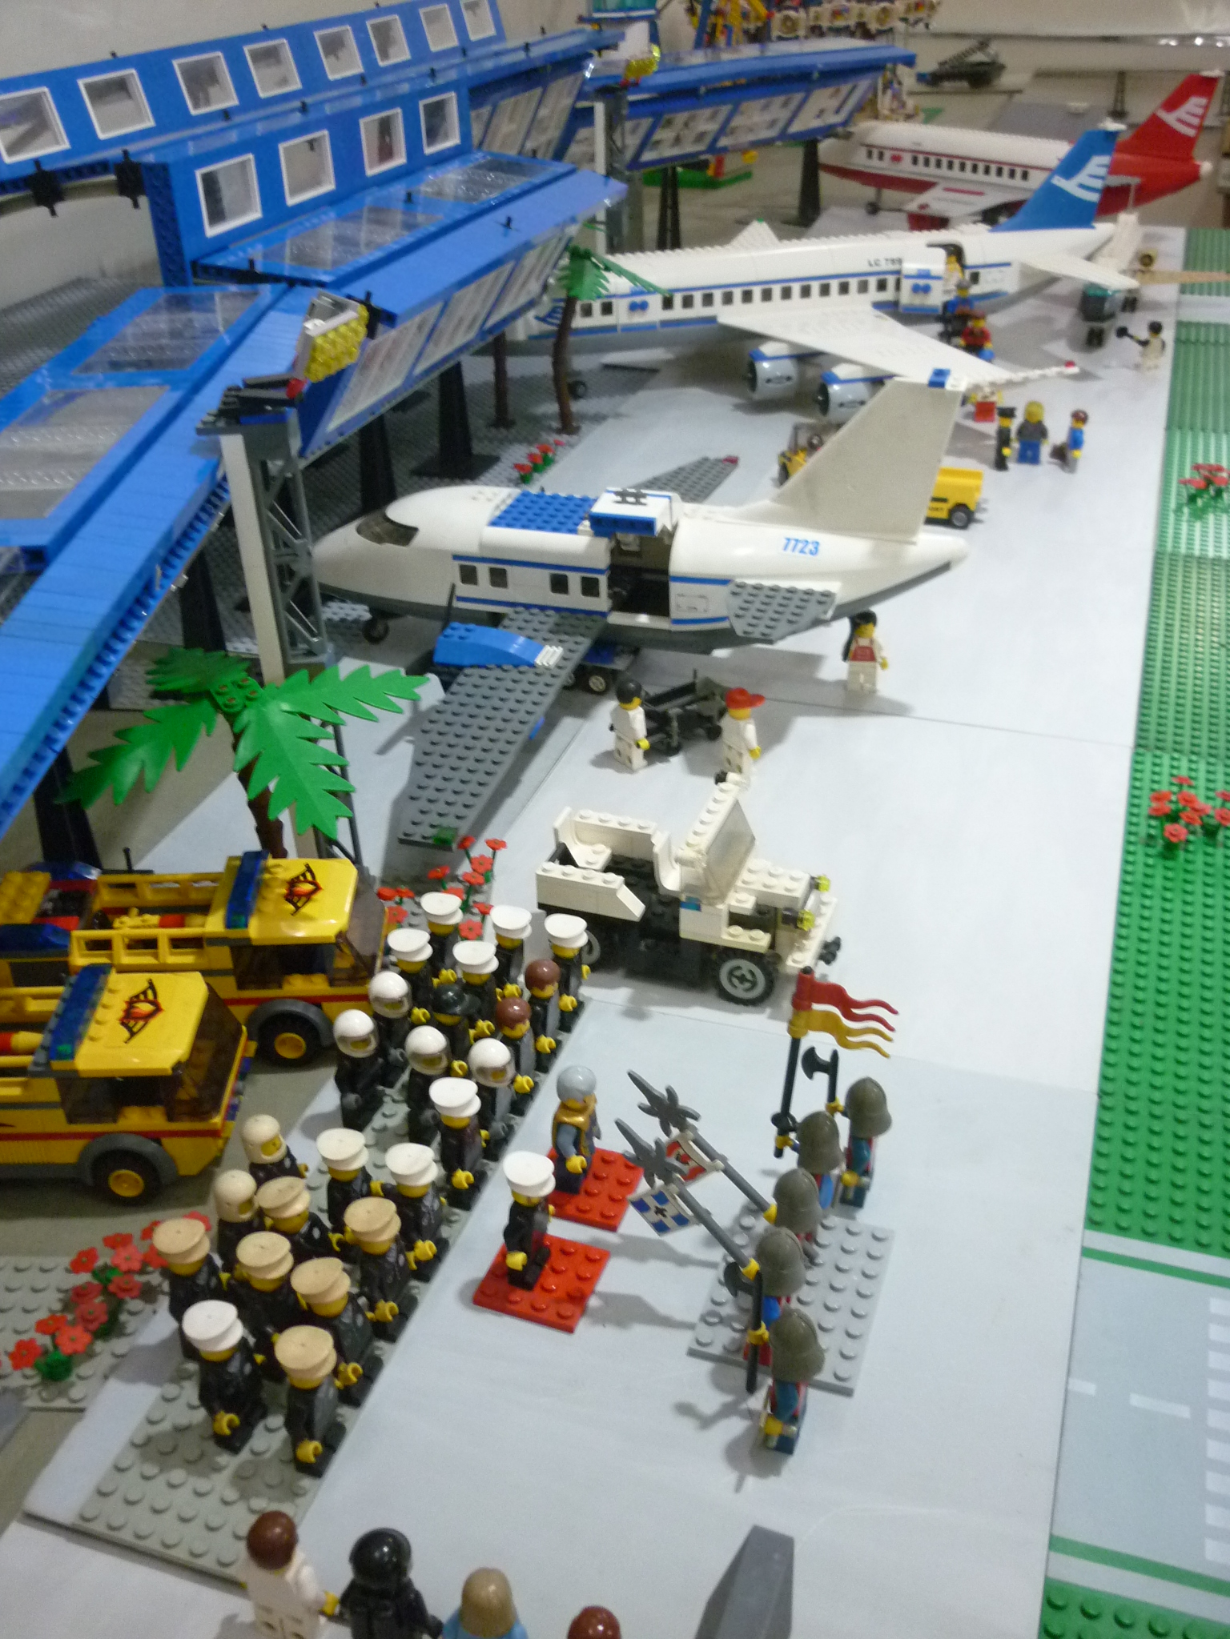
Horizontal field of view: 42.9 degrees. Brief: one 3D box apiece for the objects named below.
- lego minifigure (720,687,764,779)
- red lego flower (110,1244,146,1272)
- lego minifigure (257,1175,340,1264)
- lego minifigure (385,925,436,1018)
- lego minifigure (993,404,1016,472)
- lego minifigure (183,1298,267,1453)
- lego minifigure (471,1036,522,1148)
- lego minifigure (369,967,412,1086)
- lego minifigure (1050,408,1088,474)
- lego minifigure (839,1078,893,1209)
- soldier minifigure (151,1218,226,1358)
[{"bbox_3d":[0.058,-0.042,0.729,0.017,0.042,0.024,-22,38,-31],"label":"lego minifigure"},{"bbox_3d":[-0.144,0.130,0.463,0.010,0.004,0.010,-1,32,0],"label":"red lego flower"},{"bbox_3d":[-0.089,0.124,0.458,0.017,0.043,0.024,10,33,16],"label":"lego minifigure"},{"bbox_3d":[-0.071,0.062,0.559,0.018,0.043,0.025,10,33,15],"label":"lego minifigure"},{"bbox_3d":[0.273,-0.266,1.090,0.017,0.043,0.025,10,33,16],"label":"lego minifigure"},{"bbox_3d":[-0.103,0.148,0.418,0.018,0.043,0.025,10,33,15],"label":"lego minifigure"},{"bbox_3d":[-0.039,0.090,0.512,0.018,0.043,0.025,10,33,15],"label":"lego minifigure"},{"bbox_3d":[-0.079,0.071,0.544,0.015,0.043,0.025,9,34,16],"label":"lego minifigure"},{"bbox_3d":[0.312,-0.260,1.069,0.020,0.043,0.024,4,32,9],"label":"lego minifigure"},{"bbox_3d":[0.078,0.101,0.496,0.017,0.043,0.024,10,33,16],"label":"lego minifigure"},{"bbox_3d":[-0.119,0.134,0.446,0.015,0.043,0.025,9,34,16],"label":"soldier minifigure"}]

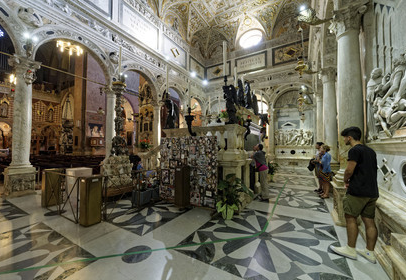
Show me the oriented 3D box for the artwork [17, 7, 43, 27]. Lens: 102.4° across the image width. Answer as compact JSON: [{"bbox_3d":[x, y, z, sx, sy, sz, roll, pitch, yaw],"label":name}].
[{"bbox_3d":[-5.607,-4.048,5.345,0.250,0.540,0.560,-2,-3,31],"label":"artwork"}]

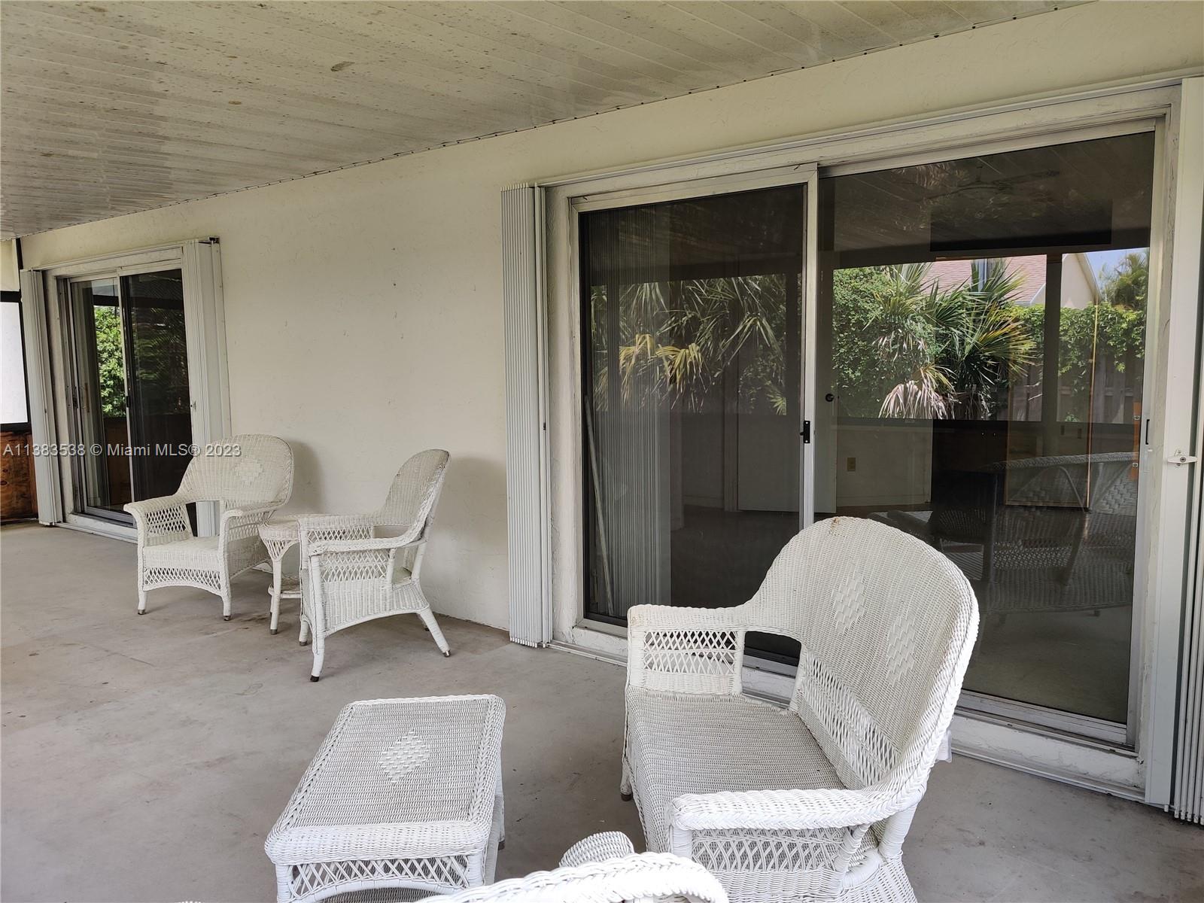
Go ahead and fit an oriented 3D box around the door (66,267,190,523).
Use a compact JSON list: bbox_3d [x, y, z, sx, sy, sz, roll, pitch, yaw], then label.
[{"bbox_3d":[-3.613,-0.394,7.217,2.264,2.005,0.120,4,8,39],"label":"door"}]

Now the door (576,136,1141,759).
[{"bbox_3d":[0.802,-0.091,3.676,2.364,1.995,0.120,4,8,39],"label":"door"}]

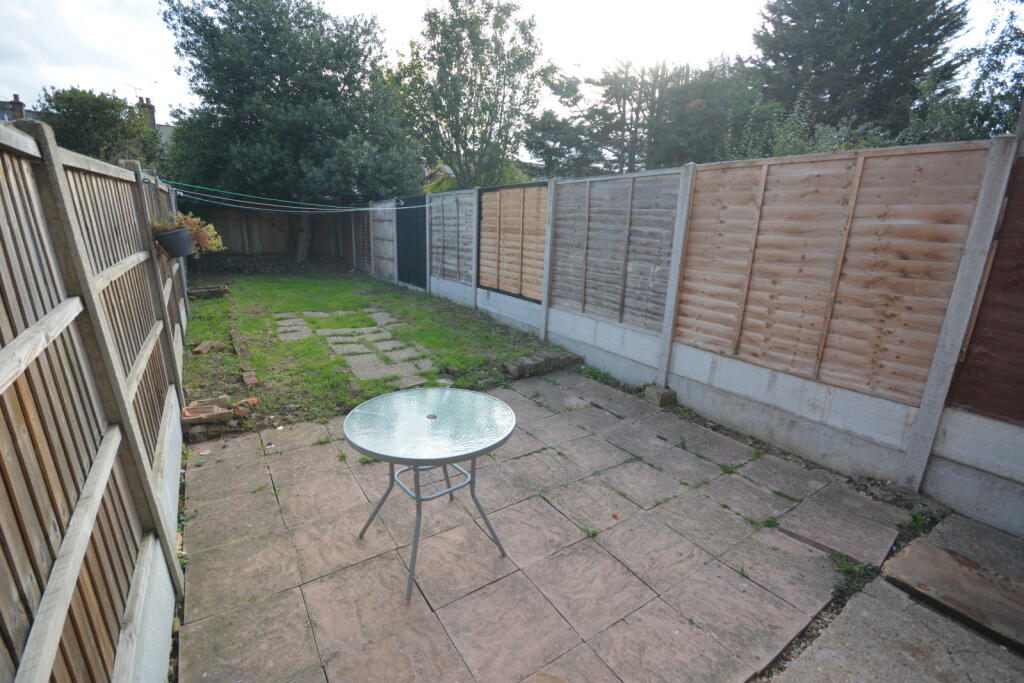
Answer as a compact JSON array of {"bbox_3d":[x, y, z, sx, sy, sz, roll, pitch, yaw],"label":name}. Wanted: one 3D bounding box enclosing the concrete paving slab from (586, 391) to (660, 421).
[{"bbox_3d":[1.085,0.672,4.024,0.450,0.050,0.450,-7,16,-33],"label":"concrete paving slab"}]

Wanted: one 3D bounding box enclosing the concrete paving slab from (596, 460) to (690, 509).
[{"bbox_3d":[0.870,0.963,2.884,0.450,0.040,0.450,-6,16,-35],"label":"concrete paving slab"}]

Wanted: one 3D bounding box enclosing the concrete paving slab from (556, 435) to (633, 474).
[{"bbox_3d":[0.622,0.861,3.245,0.450,0.040,0.450,-6,16,-35],"label":"concrete paving slab"}]

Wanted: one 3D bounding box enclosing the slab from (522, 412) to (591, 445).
[{"bbox_3d":[0.355,0.748,3.536,0.445,0.040,0.445,-7,16,-33],"label":"slab"}]

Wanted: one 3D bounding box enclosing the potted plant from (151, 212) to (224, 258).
[{"bbox_3d":[-3.107,-1.012,4.114,0.530,0.410,0.460,-7,16,-34],"label":"potted plant"}]

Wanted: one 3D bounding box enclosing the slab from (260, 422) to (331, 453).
[{"bbox_3d":[-1.650,0.759,3.308,0.450,0.040,0.420,-7,16,-34],"label":"slab"}]

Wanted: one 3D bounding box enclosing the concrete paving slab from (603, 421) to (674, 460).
[{"bbox_3d":[0.990,0.812,3.410,0.425,0.050,0.450,-7,16,-33],"label":"concrete paving slab"}]

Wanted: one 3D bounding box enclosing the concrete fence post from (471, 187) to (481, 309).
[{"bbox_3d":[-0.592,-1.547,7.245,0.120,1.971,0.100,-7,16,-33],"label":"concrete fence post"}]

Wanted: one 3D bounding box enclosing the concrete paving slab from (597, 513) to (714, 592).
[{"bbox_3d":[0.738,1.106,2.259,0.450,0.040,0.450,-7,16,-34],"label":"concrete paving slab"}]

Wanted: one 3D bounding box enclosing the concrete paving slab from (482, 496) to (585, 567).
[{"bbox_3d":[0.102,1.036,2.331,0.445,0.040,0.445,-7,16,-33],"label":"concrete paving slab"}]

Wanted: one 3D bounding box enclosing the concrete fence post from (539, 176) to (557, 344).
[{"bbox_3d":[0.515,-1.021,5.556,0.110,2.032,0.100,-7,16,-33],"label":"concrete fence post"}]

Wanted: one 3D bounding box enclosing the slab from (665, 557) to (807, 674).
[{"bbox_3d":[0.962,1.174,1.854,0.445,0.050,0.420,-7,16,-33],"label":"slab"}]

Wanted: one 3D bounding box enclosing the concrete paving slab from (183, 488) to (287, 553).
[{"bbox_3d":[-1.521,0.978,2.341,0.446,0.050,0.450,-7,16,-33],"label":"concrete paving slab"}]

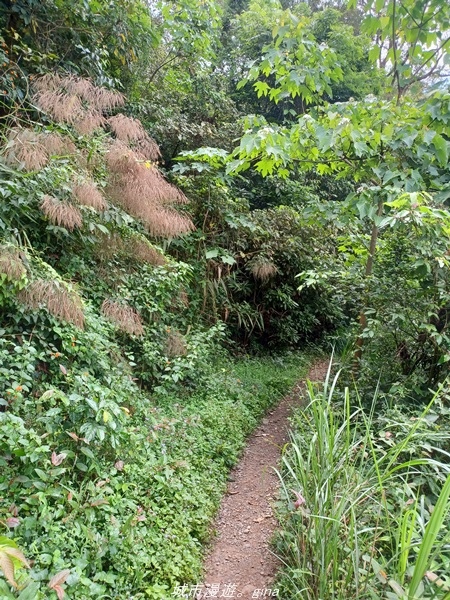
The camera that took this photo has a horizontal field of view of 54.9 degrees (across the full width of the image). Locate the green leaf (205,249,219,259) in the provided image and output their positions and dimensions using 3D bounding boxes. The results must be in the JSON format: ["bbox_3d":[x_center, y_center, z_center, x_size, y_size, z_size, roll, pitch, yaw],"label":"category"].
[{"bbox_3d":[-0.180,-0.645,6.100,0.175,0.120,0.100,0,5,0],"label":"green leaf"}]

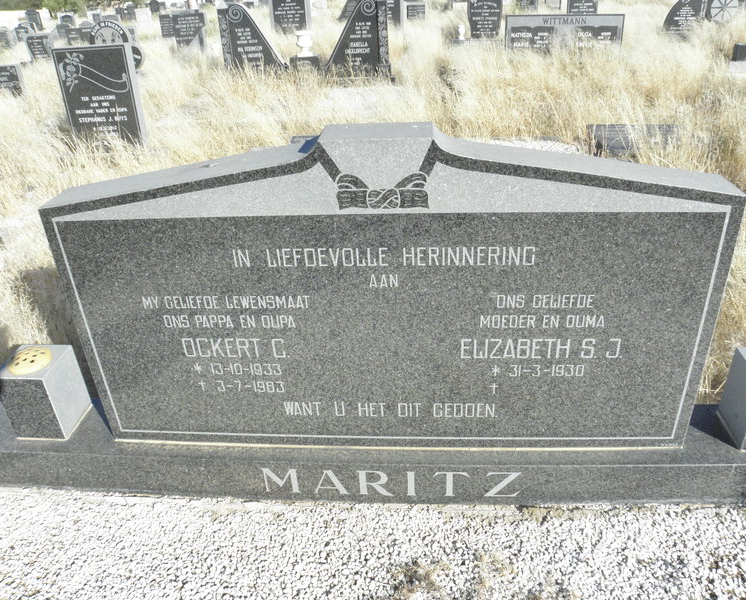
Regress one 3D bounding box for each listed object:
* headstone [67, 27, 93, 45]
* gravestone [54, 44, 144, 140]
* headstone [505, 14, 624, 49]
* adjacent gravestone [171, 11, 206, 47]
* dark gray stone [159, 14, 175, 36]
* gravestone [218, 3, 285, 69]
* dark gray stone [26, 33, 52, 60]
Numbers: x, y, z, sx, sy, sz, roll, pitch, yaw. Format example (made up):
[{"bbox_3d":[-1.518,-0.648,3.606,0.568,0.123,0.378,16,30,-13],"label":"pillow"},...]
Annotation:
[{"bbox_3d":[-7.471,-6.687,15.309,0.590,0.407,0.150,0,30,5],"label":"headstone"},{"bbox_3d":[-2.423,-1.794,5.361,0.651,0.854,0.130,0,30,5],"label":"gravestone"},{"bbox_3d":[2.820,-3.912,8.874,1.674,0.515,0.150,0,30,5],"label":"headstone"},{"bbox_3d":[-3.911,-5.727,12.848,0.621,0.748,0.180,0,30,5],"label":"adjacent gravestone"},{"bbox_3d":[-4.367,-5.809,12.778,0.244,0.427,0.120,0,30,5],"label":"dark gray stone"},{"bbox_3d":[-1.801,-3.864,8.935,0.897,0.919,0.140,-1,29,3],"label":"gravestone"},{"bbox_3d":[-7.092,-5.359,12.820,0.436,0.546,0.160,0,30,5],"label":"dark gray stone"}]

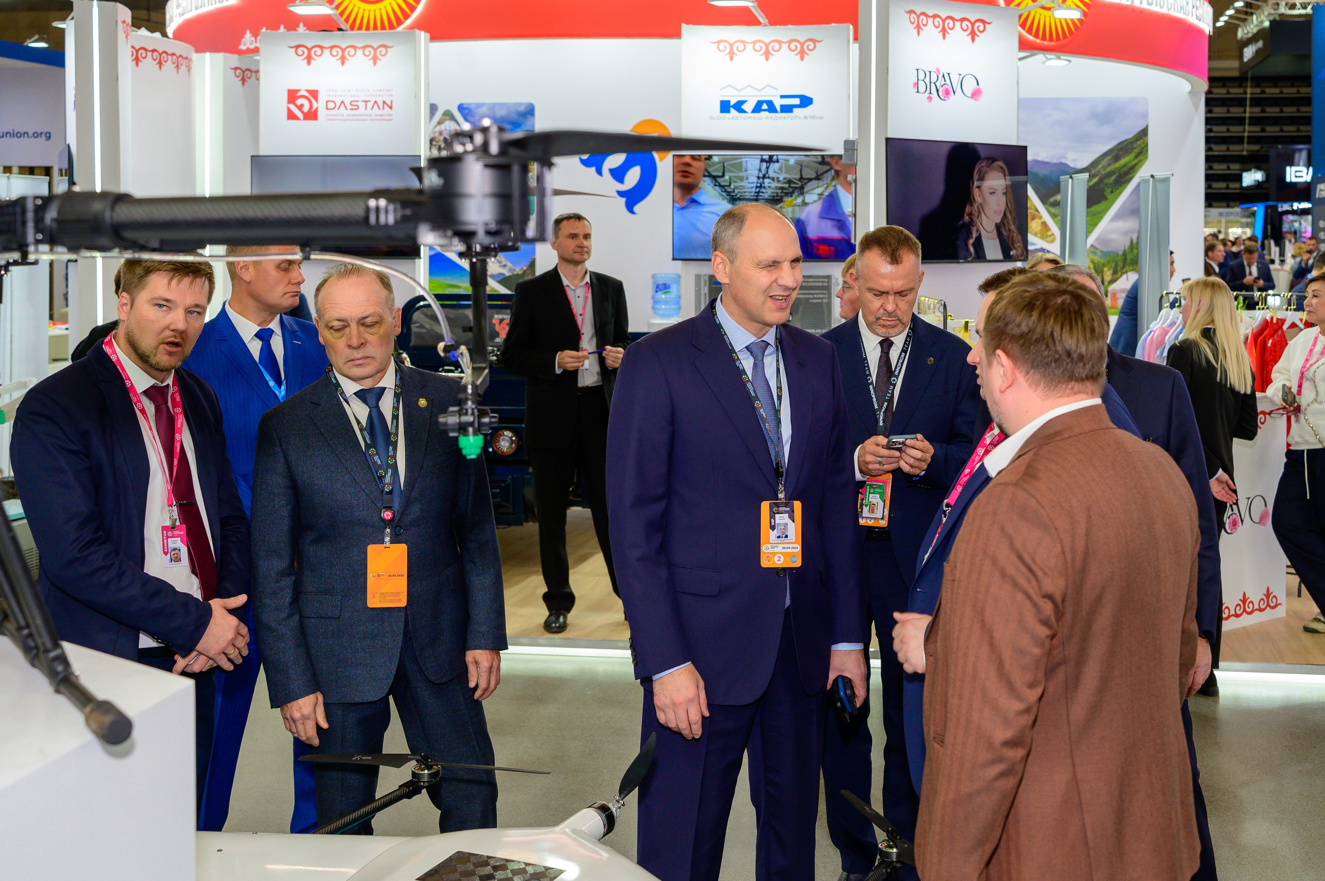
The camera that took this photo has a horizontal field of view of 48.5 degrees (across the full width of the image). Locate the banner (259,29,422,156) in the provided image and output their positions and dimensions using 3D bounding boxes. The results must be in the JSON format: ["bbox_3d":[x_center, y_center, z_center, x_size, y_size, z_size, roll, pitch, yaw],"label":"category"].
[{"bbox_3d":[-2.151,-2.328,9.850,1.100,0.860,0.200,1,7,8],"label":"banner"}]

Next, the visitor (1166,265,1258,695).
[{"bbox_3d":[2.187,0.198,5.860,0.360,1.700,0.440,5,8,40],"label":"visitor"}]

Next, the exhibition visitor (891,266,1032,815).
[{"bbox_3d":[0.738,0.520,2.928,0.420,1.723,0.520,-3,7,-28],"label":"exhibition visitor"}]

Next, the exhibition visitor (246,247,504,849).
[{"bbox_3d":[-0.649,0.466,3.374,0.560,1.730,0.360,-1,7,-13],"label":"exhibition visitor"}]

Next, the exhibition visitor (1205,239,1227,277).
[{"bbox_3d":[6.035,-1.305,16.200,0.360,1.760,0.520,2,5,25],"label":"exhibition visitor"}]

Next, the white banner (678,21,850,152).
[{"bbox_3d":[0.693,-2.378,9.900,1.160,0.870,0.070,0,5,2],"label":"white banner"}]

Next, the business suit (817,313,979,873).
[{"bbox_3d":[0.604,0.413,3.930,0.540,1.480,0.380,2,5,20],"label":"business suit"}]

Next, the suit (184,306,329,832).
[{"bbox_3d":[-1.129,0.282,4.120,0.530,1.790,0.360,-4,6,-40],"label":"suit"}]

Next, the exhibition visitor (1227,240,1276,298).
[{"bbox_3d":[6.501,-1.325,16.255,0.580,1.760,0.420,2,7,18],"label":"exhibition visitor"}]

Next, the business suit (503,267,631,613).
[{"bbox_3d":[-0.406,-0.002,6.300,0.560,1.470,0.380,-2,5,-25],"label":"business suit"}]

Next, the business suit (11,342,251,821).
[{"bbox_3d":[-1.098,0.519,3.080,0.420,1.450,0.550,4,6,40],"label":"business suit"}]

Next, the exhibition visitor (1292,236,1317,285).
[{"bbox_3d":[8.905,-1.877,20.300,0.550,1.770,0.380,2,5,25],"label":"exhibition visitor"}]

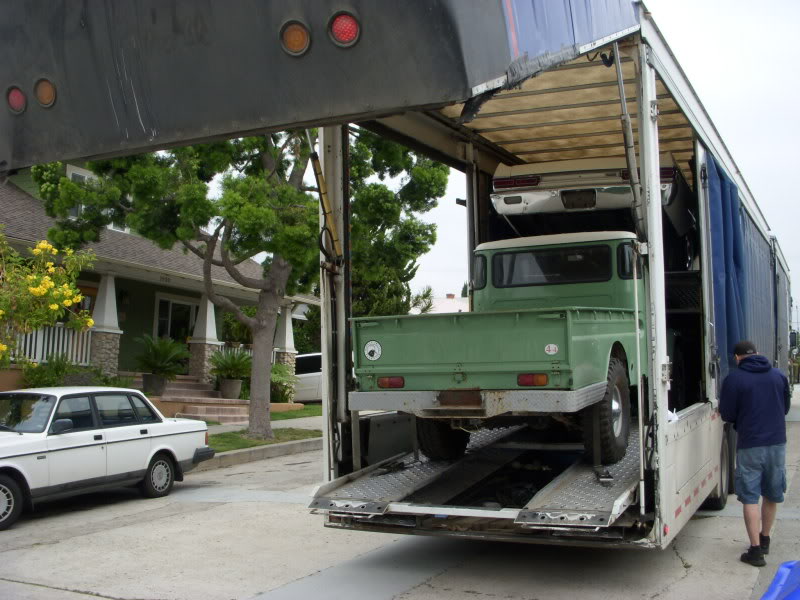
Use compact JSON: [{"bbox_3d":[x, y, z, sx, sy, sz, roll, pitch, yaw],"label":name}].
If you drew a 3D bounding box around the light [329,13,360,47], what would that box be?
[{"bbox_3d":[-0.199,-0.962,3.120,0.130,0.130,0.040,-2,22,29],"label":"light"}]

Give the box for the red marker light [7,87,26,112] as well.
[{"bbox_3d":[-1.749,-0.911,4.010,0.130,0.130,0.040,-2,22,29],"label":"red marker light"}]

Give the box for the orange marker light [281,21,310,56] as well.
[{"bbox_3d":[-0.384,-0.960,3.220,0.130,0.130,0.040,-2,22,29],"label":"orange marker light"}]

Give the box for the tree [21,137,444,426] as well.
[{"bbox_3d":[-3.208,-1.190,18.000,7.300,8.000,6.800,-2,-7,18],"label":"tree"}]

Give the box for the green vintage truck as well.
[{"bbox_3d":[1.447,0.317,8.318,1.690,1.950,5.000,-3,0,26],"label":"green vintage truck"}]

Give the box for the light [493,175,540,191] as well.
[{"bbox_3d":[1.182,-1.192,8.910,0.520,0.140,0.120,-3,-4,26],"label":"light"}]

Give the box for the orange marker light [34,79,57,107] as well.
[{"bbox_3d":[-1.578,-0.922,3.910,0.130,0.130,0.040,-2,22,29],"label":"orange marker light"}]

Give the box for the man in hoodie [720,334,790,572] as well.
[{"bbox_3d":[2.761,1.192,6.820,0.570,1.690,0.500,0,-7,9],"label":"man in hoodie"}]

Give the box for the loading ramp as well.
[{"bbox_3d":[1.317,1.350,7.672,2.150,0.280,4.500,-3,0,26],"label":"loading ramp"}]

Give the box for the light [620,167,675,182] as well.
[{"bbox_3d":[2.350,-1.191,8.337,0.520,0.140,0.120,-3,-4,26],"label":"light"}]

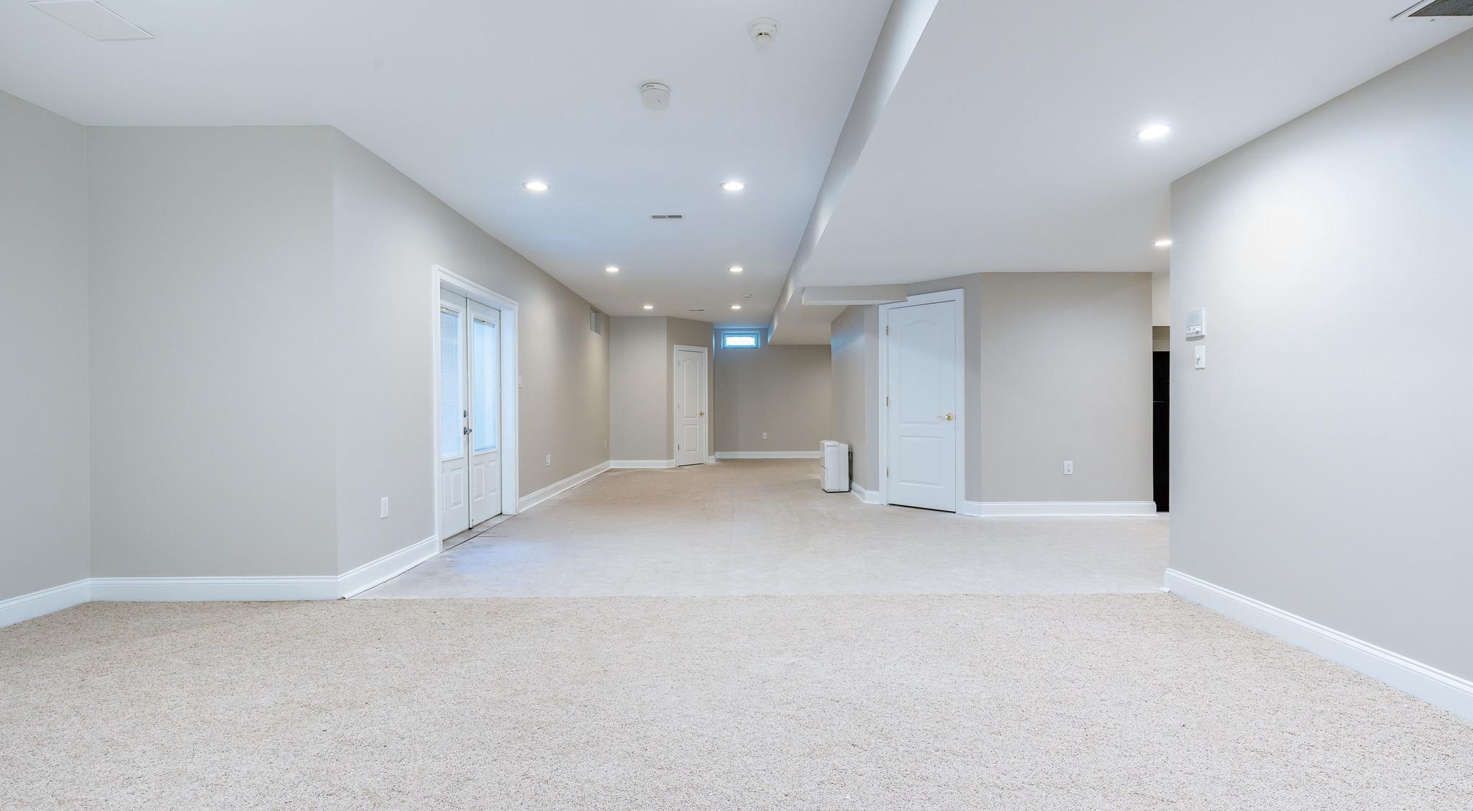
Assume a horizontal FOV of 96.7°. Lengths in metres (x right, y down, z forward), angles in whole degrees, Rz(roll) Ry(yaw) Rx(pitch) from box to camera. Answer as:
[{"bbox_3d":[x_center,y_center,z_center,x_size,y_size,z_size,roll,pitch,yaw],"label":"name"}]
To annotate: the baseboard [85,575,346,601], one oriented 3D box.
[{"bbox_3d":[-2.815,0.990,3.535,1.340,0.130,0.018,0,0,0],"label":"baseboard"}]

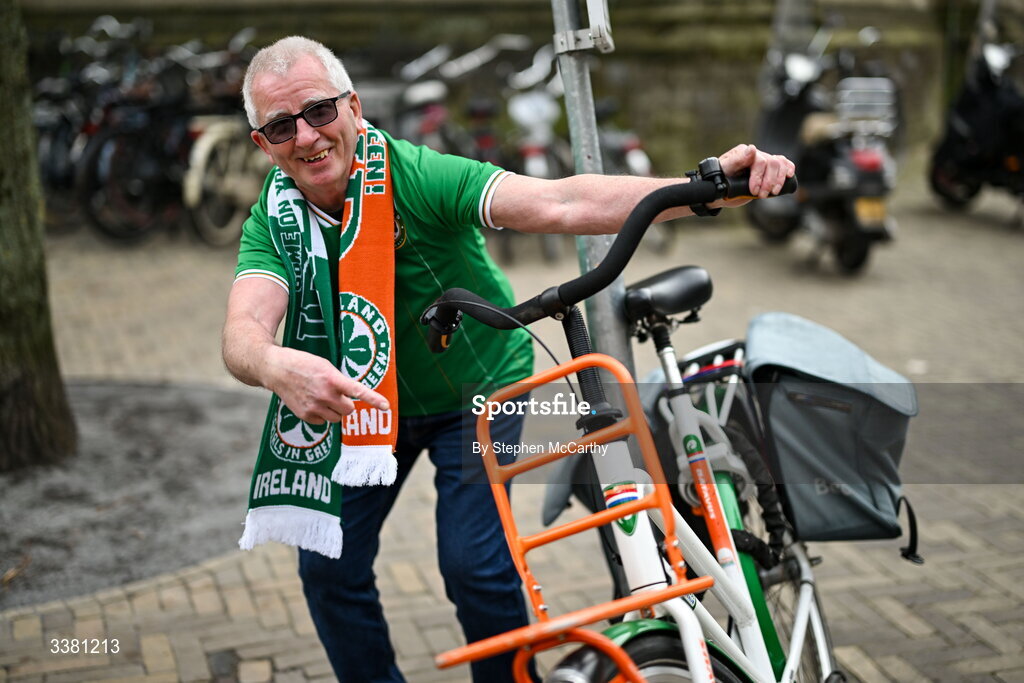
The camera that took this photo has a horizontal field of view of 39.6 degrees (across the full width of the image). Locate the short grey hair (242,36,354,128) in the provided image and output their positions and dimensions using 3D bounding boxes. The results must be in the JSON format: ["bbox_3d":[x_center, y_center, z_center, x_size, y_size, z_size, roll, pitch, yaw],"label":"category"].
[{"bbox_3d":[-0.364,-0.426,2.395,0.182,0.160,0.190,-19,14,2],"label":"short grey hair"}]

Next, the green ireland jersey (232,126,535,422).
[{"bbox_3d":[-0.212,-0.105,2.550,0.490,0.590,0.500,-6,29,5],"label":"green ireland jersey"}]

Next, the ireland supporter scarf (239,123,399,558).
[{"bbox_3d":[-0.338,-0.008,2.505,0.280,0.750,0.250,0,15,2],"label":"ireland supporter scarf"}]

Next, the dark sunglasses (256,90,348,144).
[{"bbox_3d":[-0.344,-0.369,2.345,0.140,0.046,0.145,-19,14,2],"label":"dark sunglasses"}]

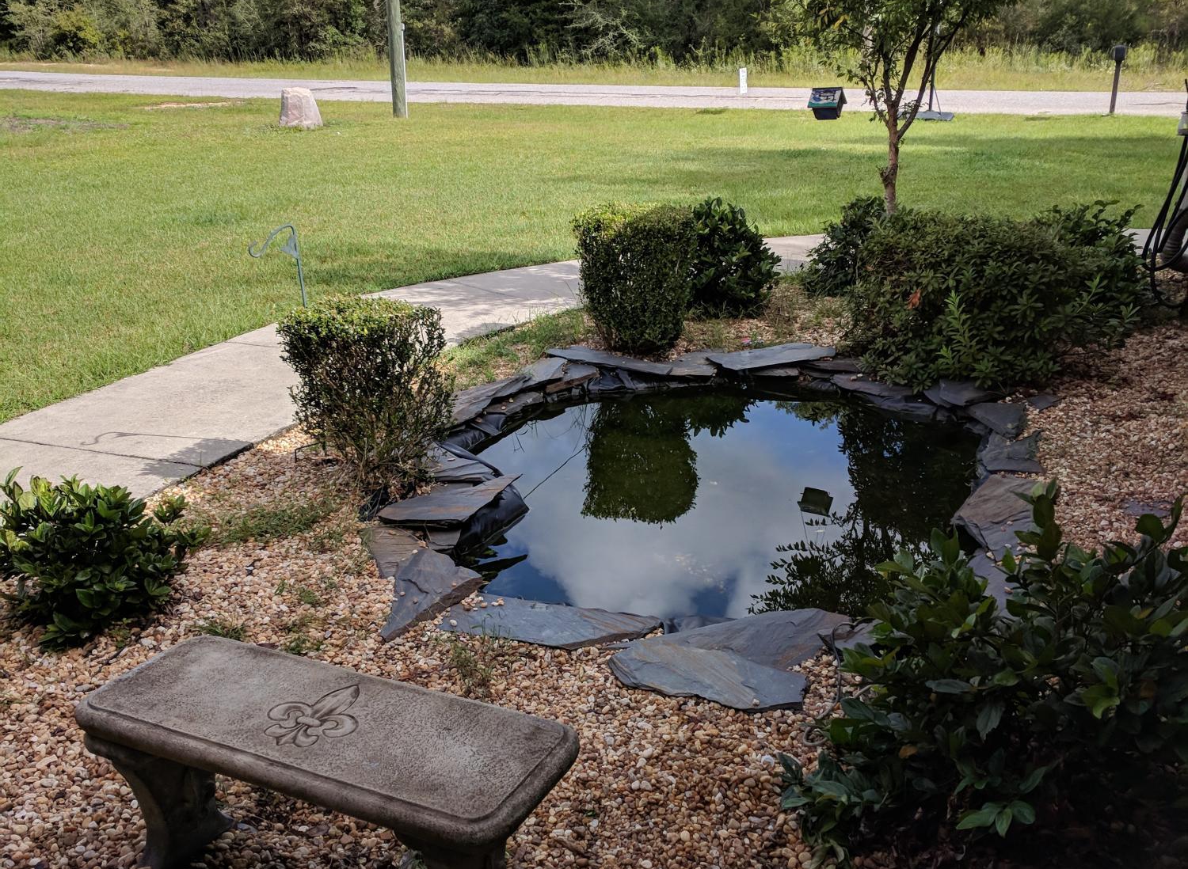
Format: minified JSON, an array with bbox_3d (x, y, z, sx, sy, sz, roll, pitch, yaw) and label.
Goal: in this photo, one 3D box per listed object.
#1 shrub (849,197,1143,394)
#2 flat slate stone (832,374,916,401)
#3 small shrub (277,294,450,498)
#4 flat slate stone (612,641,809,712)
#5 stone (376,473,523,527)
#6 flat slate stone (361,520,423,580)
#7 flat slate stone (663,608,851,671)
[{"bbox_3d":[1.874,-0.723,5.838,1.270,0.730,1.000,-1,19,-2],"label":"shrub"},{"bbox_3d":[1.419,-0.233,6.010,0.440,0.045,0.280,4,19,11],"label":"flat slate stone"},{"bbox_3d":[-0.869,-0.133,4.577,0.610,0.730,0.580,-3,19,-10],"label":"small shrub"},{"bbox_3d":[0.314,0.664,3.261,0.540,0.045,0.250,8,20,22],"label":"flat slate stone"},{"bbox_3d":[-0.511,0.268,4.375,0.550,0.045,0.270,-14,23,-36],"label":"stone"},{"bbox_3d":[-0.681,0.406,4.094,0.230,0.040,0.440,-5,19,-15],"label":"flat slate stone"},{"bbox_3d":[0.499,0.615,3.468,0.580,0.040,0.310,-6,20,-19],"label":"flat slate stone"}]

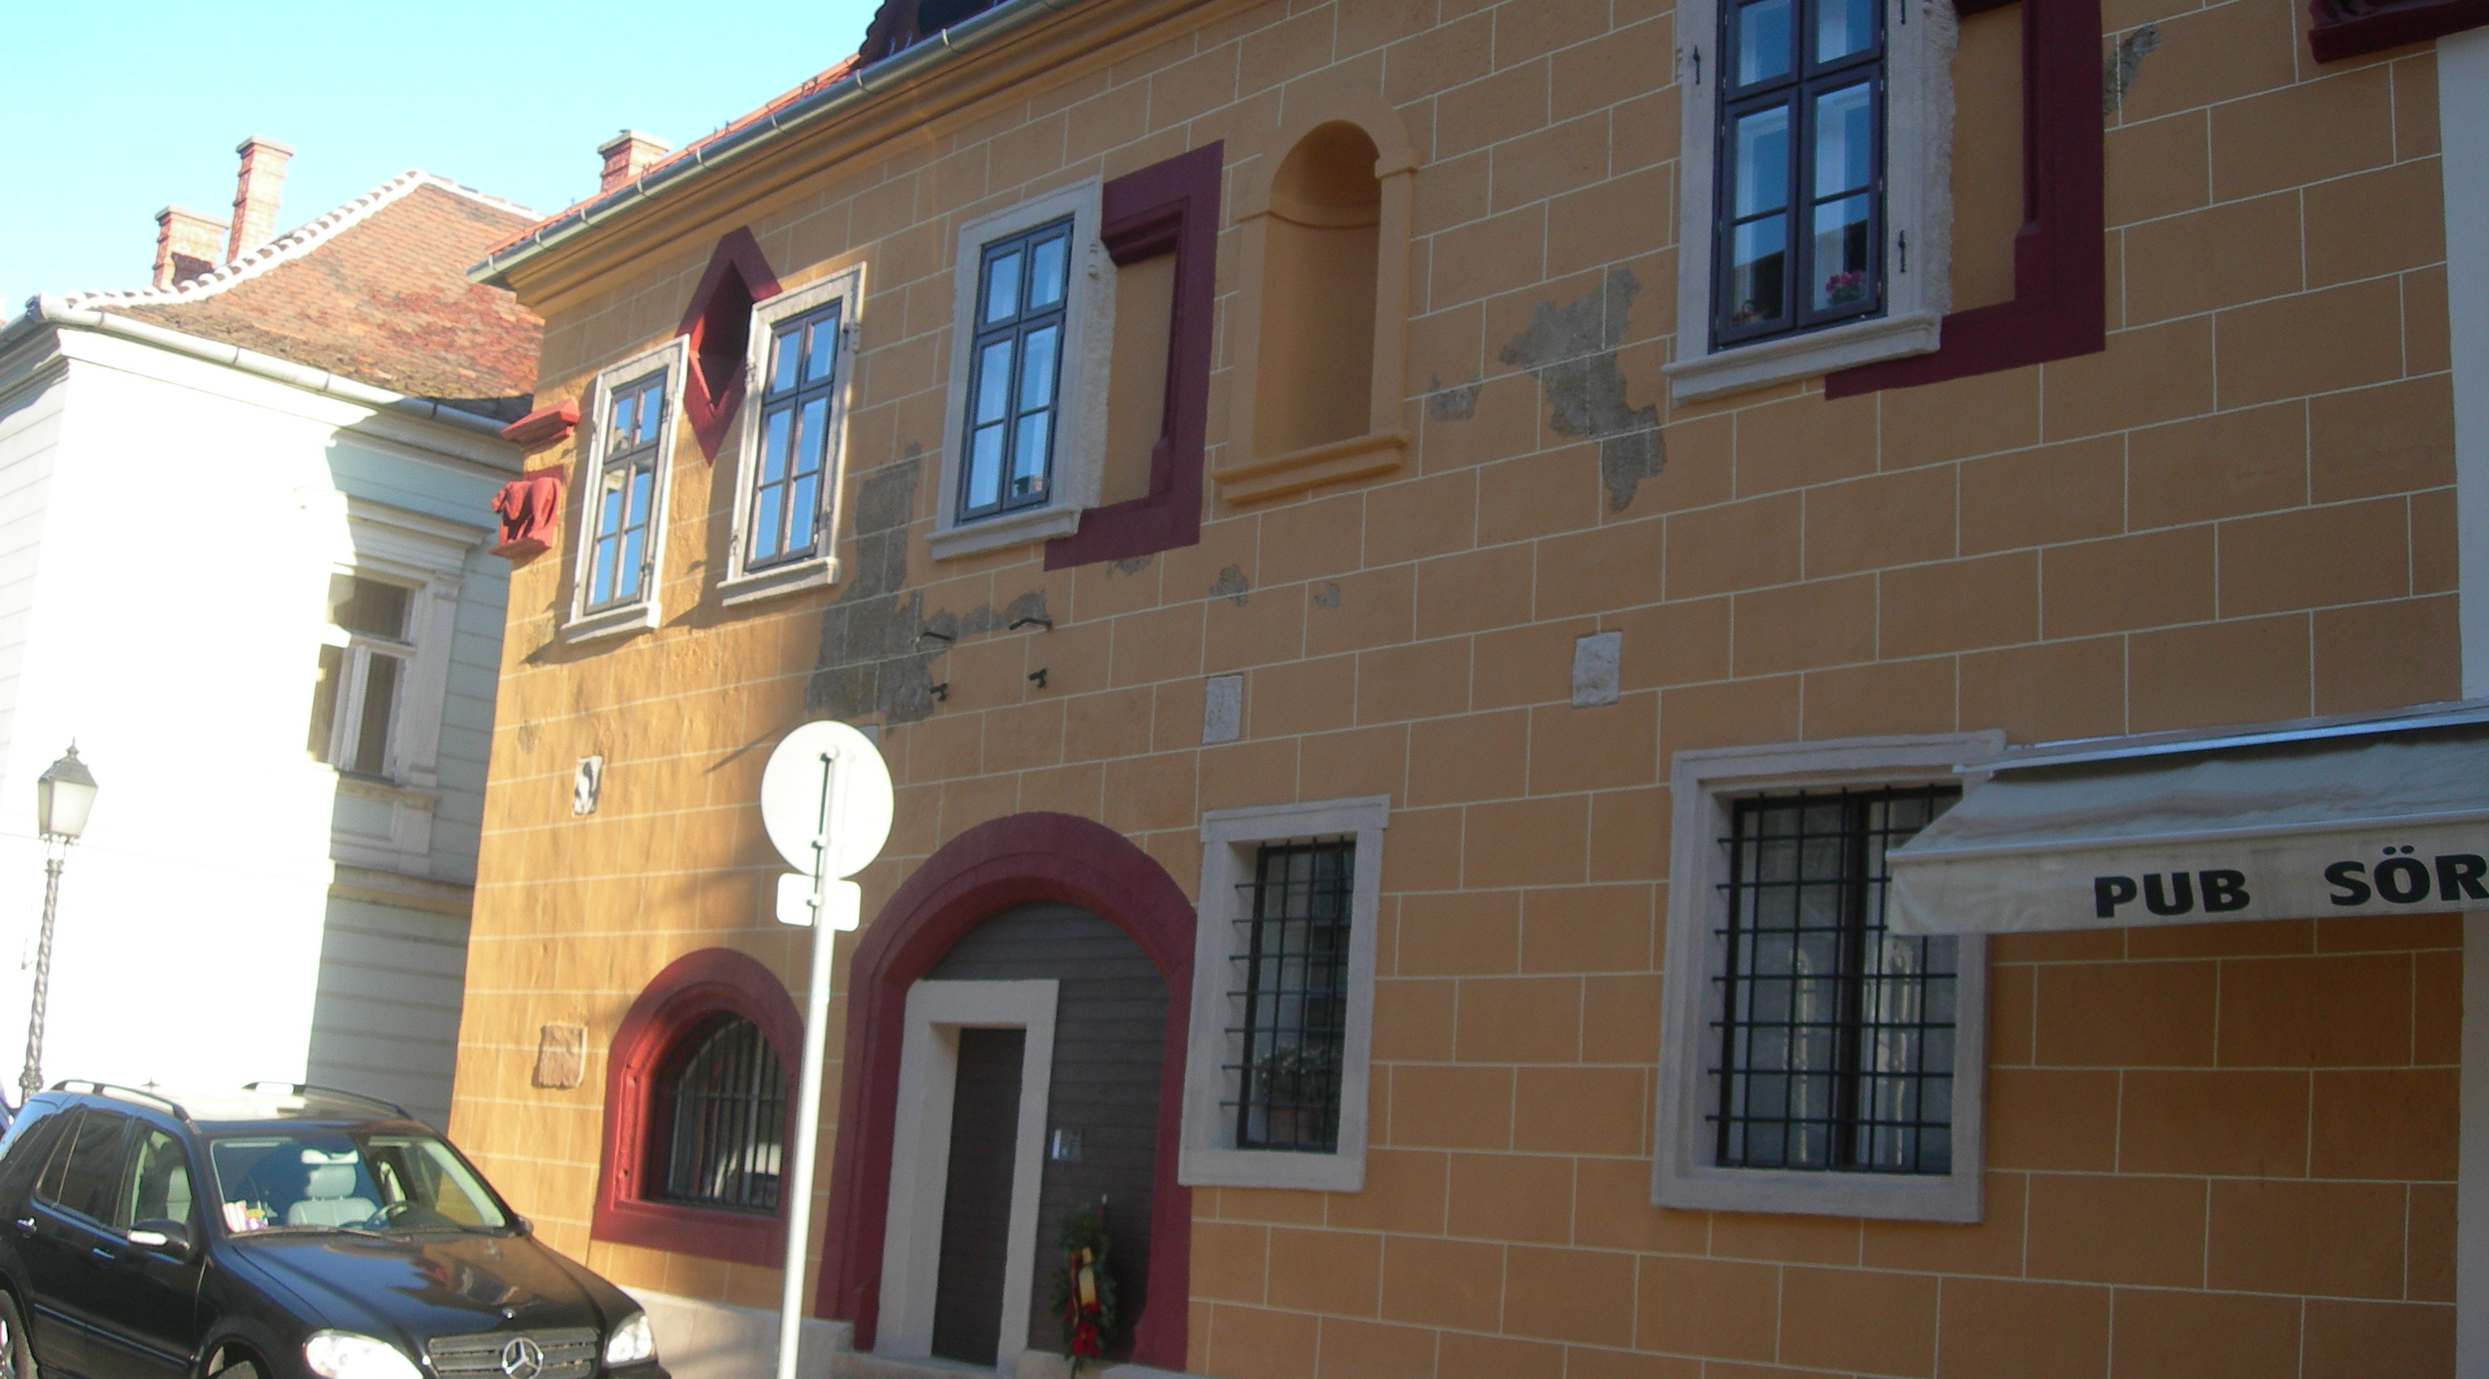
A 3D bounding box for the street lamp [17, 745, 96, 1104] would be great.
[{"bbox_3d":[-9.590,2.572,21.575,0.470,4.314,0.470,14,-15,-41],"label":"street lamp"}]

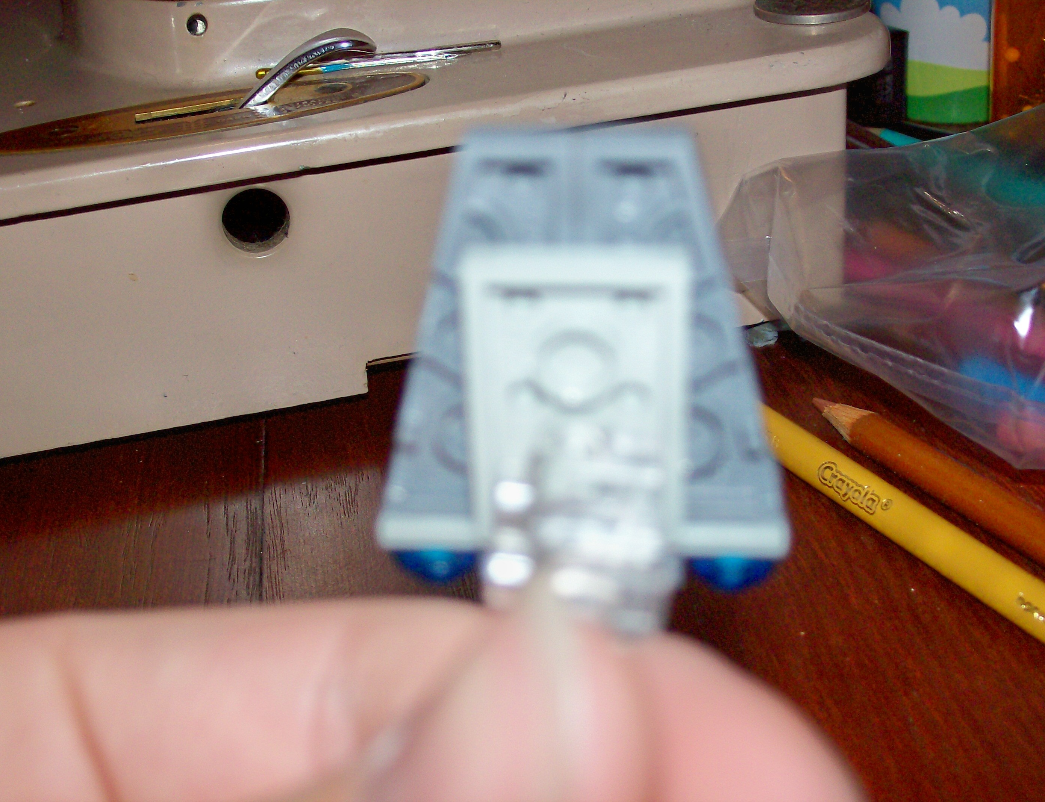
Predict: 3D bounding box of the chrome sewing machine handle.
[{"bbox_3d":[-0.038,-0.059,0.303,0.025,0.011,0.006,-10,29,-9],"label":"chrome sewing machine handle"}]

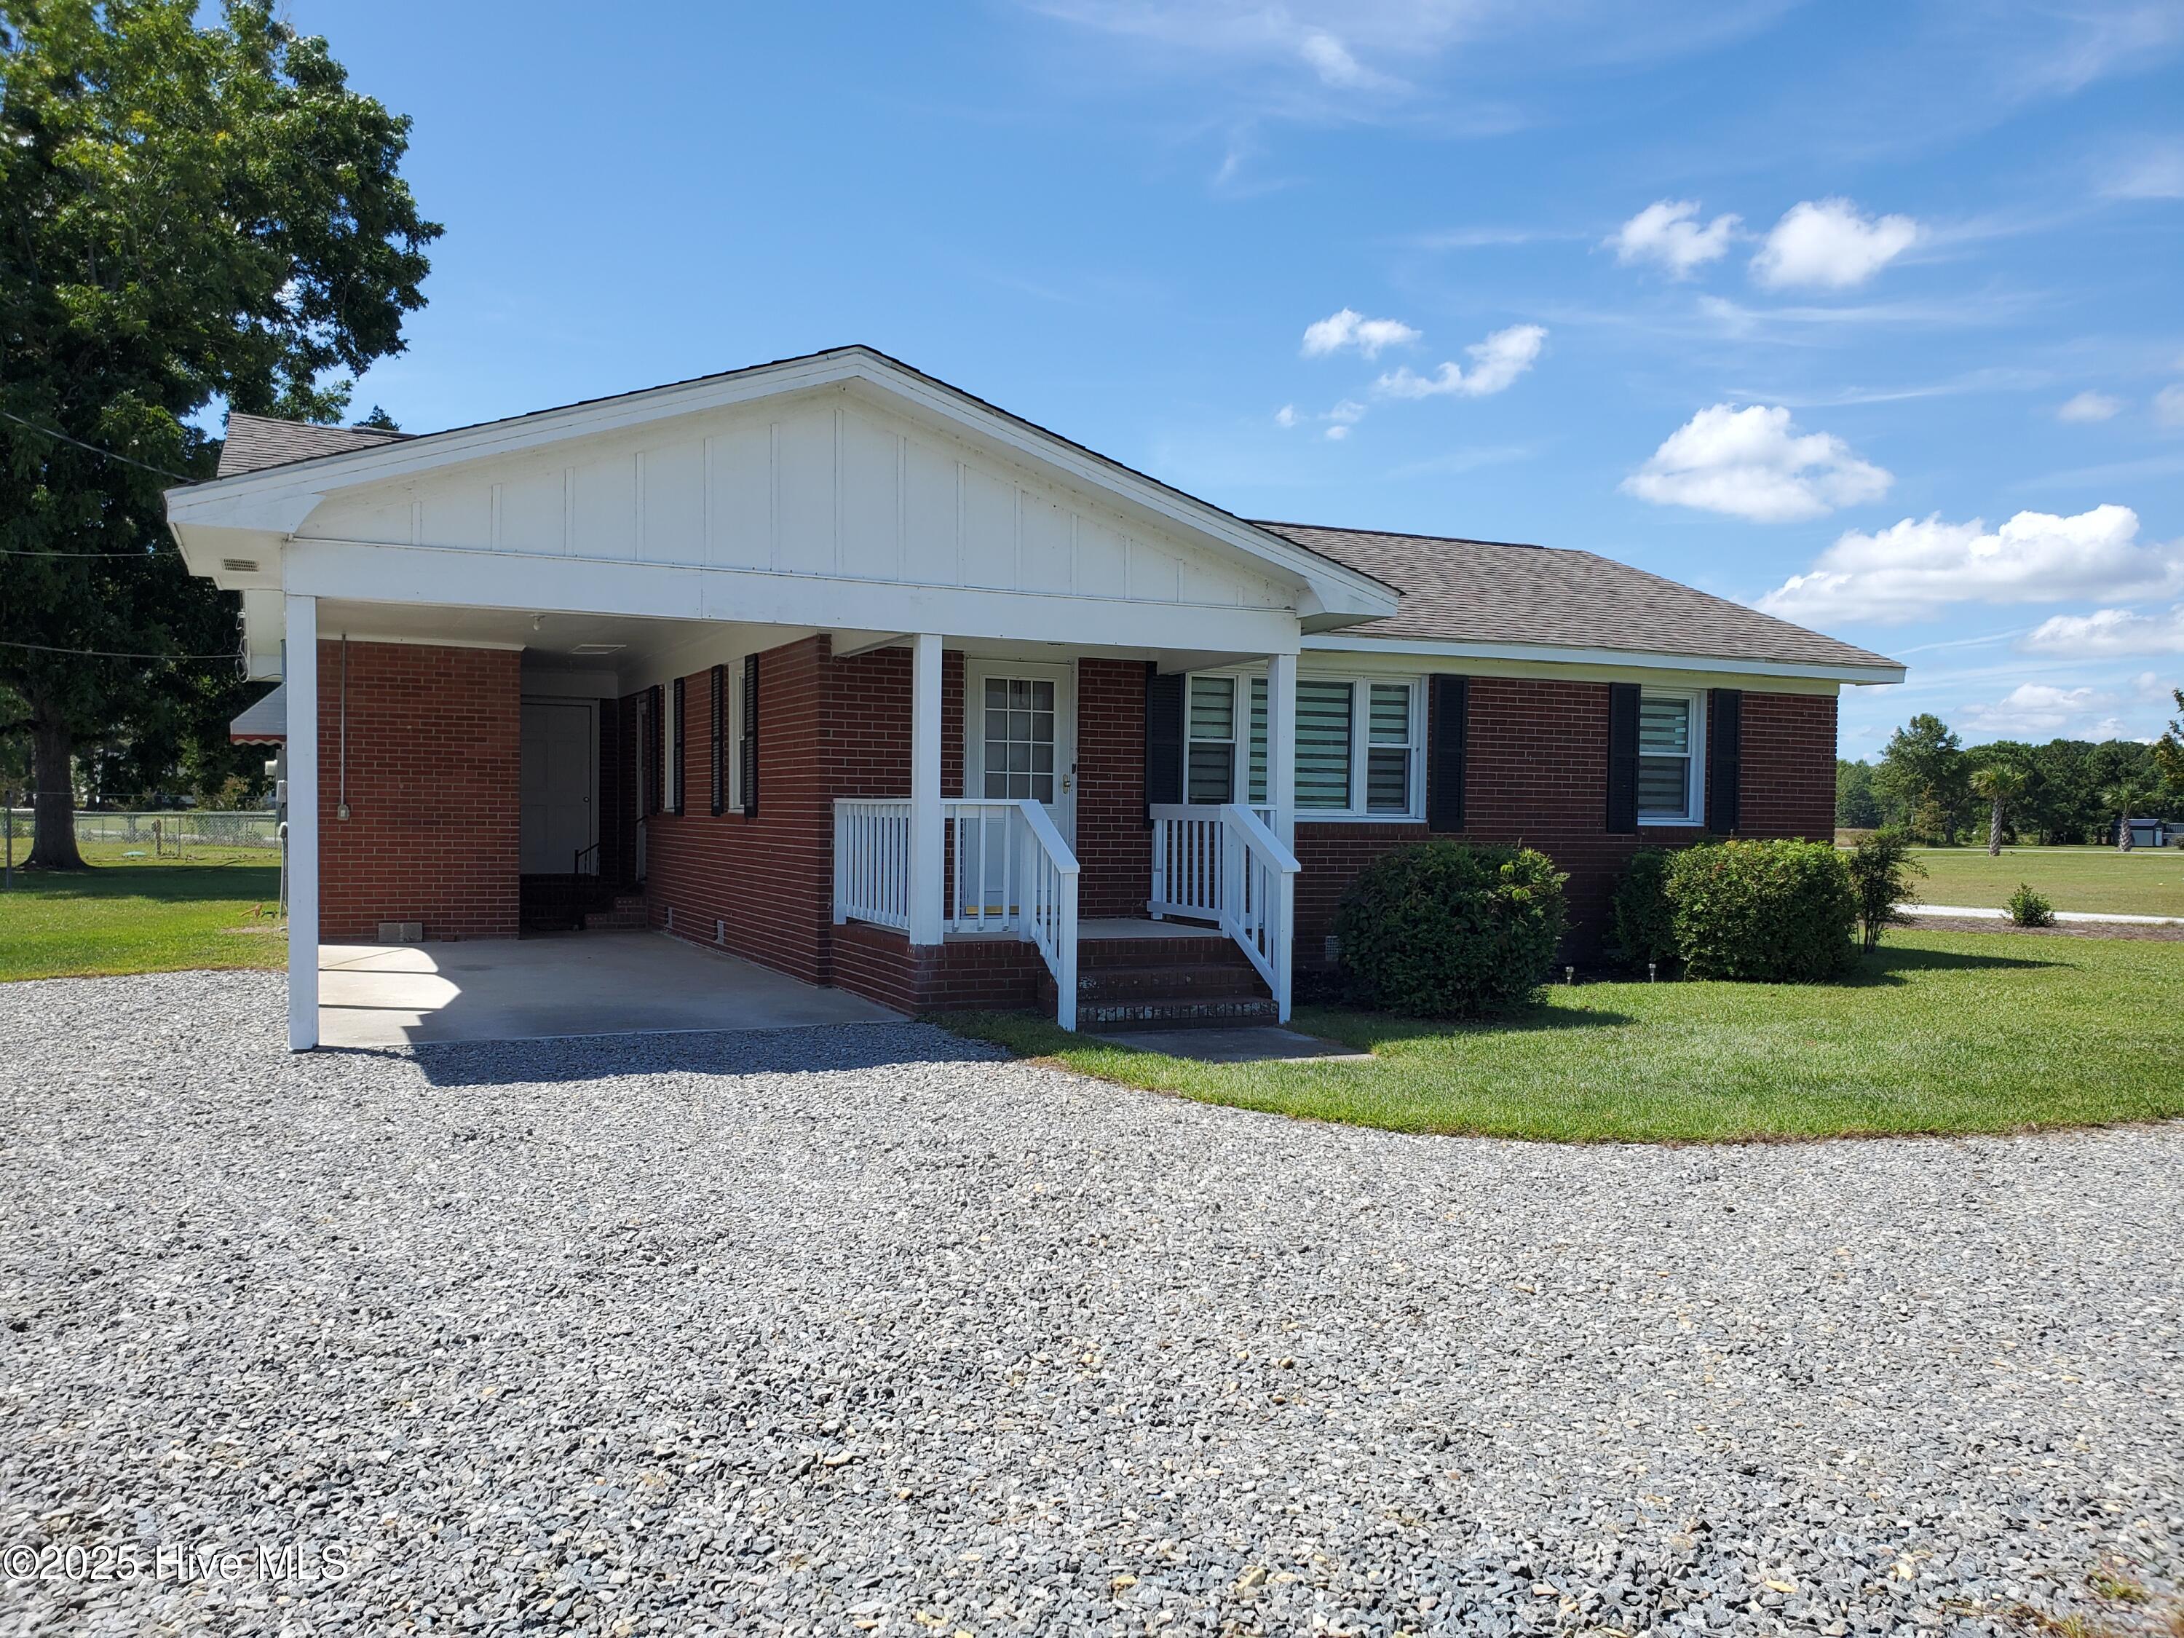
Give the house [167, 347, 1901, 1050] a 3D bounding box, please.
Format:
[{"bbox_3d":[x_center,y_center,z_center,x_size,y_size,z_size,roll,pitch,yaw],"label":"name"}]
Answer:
[{"bbox_3d":[-0.374,-1.068,16.810,15.160,4.690,11.340,1,0,-26],"label":"house"}]

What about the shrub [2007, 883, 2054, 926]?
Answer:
[{"bbox_3d":[12.089,1.109,21.113,0.615,0.571,0.615,1,0,-26],"label":"shrub"}]

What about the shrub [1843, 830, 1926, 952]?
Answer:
[{"bbox_3d":[8.050,0.729,16.680,0.867,1.301,0.867,1,0,-26],"label":"shrub"}]

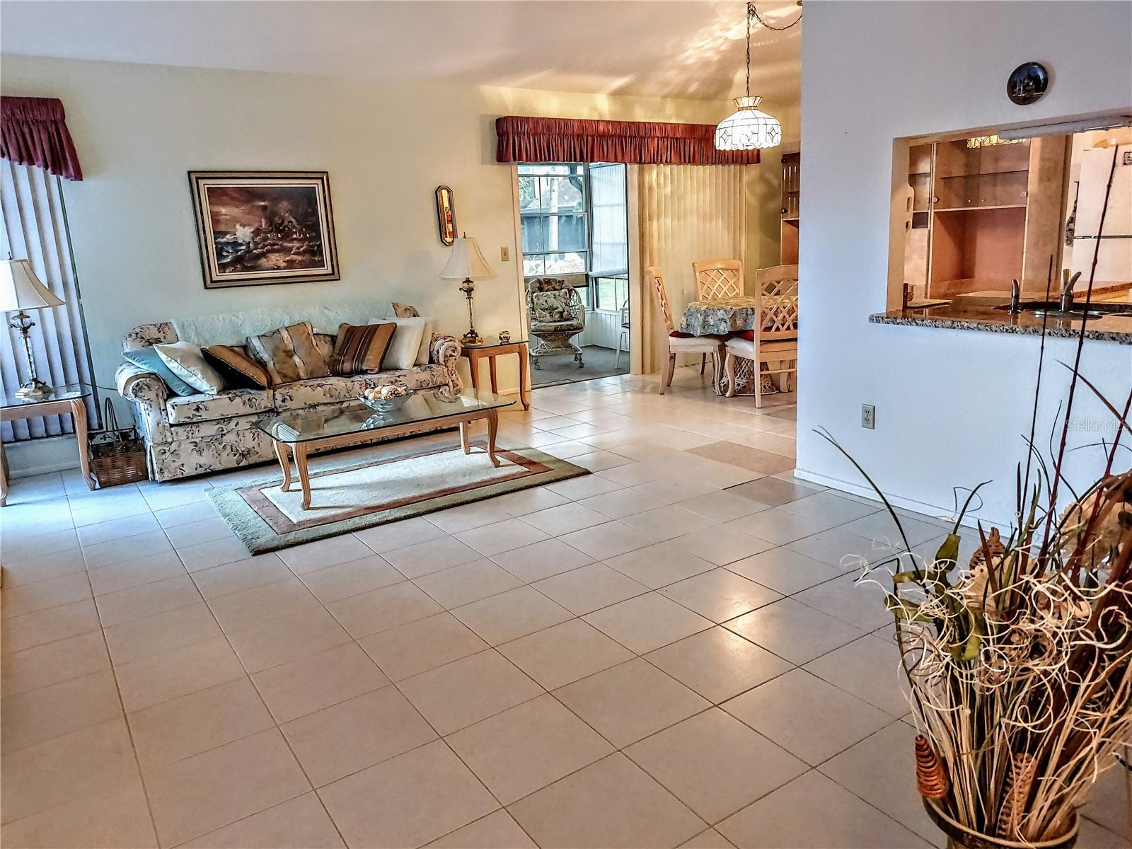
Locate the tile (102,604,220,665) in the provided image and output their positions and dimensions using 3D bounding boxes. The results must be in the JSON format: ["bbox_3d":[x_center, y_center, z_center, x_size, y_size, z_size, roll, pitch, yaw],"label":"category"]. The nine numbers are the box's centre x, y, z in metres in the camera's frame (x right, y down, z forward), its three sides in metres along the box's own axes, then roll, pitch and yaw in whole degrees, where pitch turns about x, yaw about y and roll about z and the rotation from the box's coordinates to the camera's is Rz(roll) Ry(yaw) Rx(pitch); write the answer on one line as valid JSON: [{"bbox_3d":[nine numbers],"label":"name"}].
[{"bbox_3d":[-1.388,0.720,2.707,0.333,0.010,0.330,-11,16,-33],"label":"tile"}]

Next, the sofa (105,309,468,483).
[{"bbox_3d":[-1.803,-0.296,5.212,2.056,0.843,0.883,-11,16,-33],"label":"sofa"}]

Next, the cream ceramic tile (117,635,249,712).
[{"bbox_3d":[-1.197,0.771,2.439,0.332,0.010,0.327,-11,16,-33],"label":"cream ceramic tile"}]

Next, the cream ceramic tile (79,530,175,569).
[{"bbox_3d":[-1.974,0.561,3.552,0.335,0.010,0.335,-11,16,-33],"label":"cream ceramic tile"}]

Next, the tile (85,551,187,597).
[{"bbox_3d":[-1.801,0.624,3.305,0.336,0.010,0.336,-11,16,-33],"label":"tile"}]

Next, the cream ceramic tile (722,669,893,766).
[{"bbox_3d":[0.655,0.778,2.122,0.335,0.010,0.335,-11,15,-33],"label":"cream ceramic tile"}]

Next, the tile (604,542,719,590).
[{"bbox_3d":[0.379,0.564,3.140,0.336,0.010,0.336,-11,16,-33],"label":"tile"}]

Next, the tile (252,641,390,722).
[{"bbox_3d":[-0.738,0.770,2.361,0.332,0.010,0.327,-11,16,-33],"label":"tile"}]

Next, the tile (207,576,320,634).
[{"bbox_3d":[-1.137,0.676,2.952,0.333,0.010,0.333,-11,16,-33],"label":"tile"}]

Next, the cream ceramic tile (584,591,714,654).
[{"bbox_3d":[0.283,0.680,2.707,0.333,0.010,0.333,-11,16,-33],"label":"cream ceramic tile"}]

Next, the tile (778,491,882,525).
[{"bbox_3d":[1.219,0.397,3.669,0.335,0.010,0.335,-11,15,-33],"label":"tile"}]

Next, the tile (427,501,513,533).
[{"bbox_3d":[-0.466,0.442,3.719,0.333,0.010,0.330,-11,16,-33],"label":"tile"}]

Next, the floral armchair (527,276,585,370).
[{"bbox_3d":[-0.104,-1.115,8.574,0.620,0.940,0.680,-5,13,-9],"label":"floral armchair"}]

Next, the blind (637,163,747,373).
[{"bbox_3d":[1.226,-1.560,7.420,1.387,1.990,0.080,-11,16,-33],"label":"blind"}]

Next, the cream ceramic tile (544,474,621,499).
[{"bbox_3d":[0.094,0.336,4.169,0.333,0.010,0.333,-11,16,-33],"label":"cream ceramic tile"}]

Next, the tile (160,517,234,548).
[{"bbox_3d":[-1.687,0.510,3.748,0.335,0.010,0.335,-11,15,-33],"label":"tile"}]

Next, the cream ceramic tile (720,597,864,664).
[{"bbox_3d":[0.742,0.673,2.563,0.333,0.010,0.330,-11,16,-33],"label":"cream ceramic tile"}]

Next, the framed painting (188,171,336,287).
[{"bbox_3d":[-2.070,-1.361,5.458,0.925,0.765,0.045,-11,16,-33],"label":"framed painting"}]

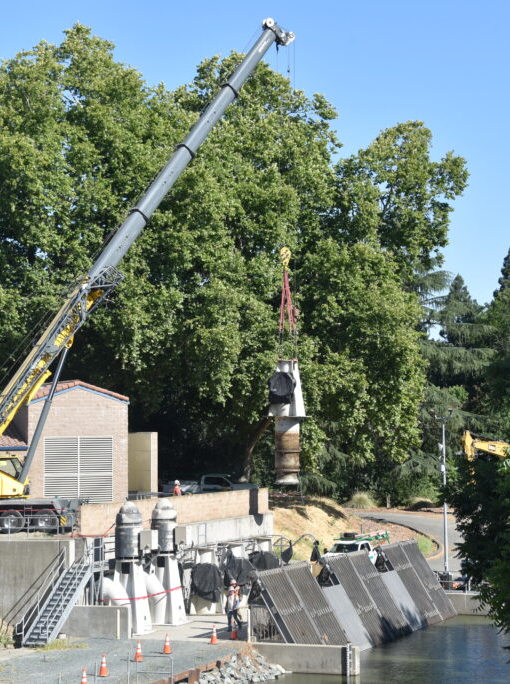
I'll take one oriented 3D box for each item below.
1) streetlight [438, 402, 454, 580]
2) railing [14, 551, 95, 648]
[{"bbox_3d":[9.577,7.591,93.000,1.050,8.589,0.400,0,-3,0],"label":"streetlight"},{"bbox_3d":[-7.470,9.589,69.945,1.050,3.350,4.000,-1,-3,20],"label":"railing"}]

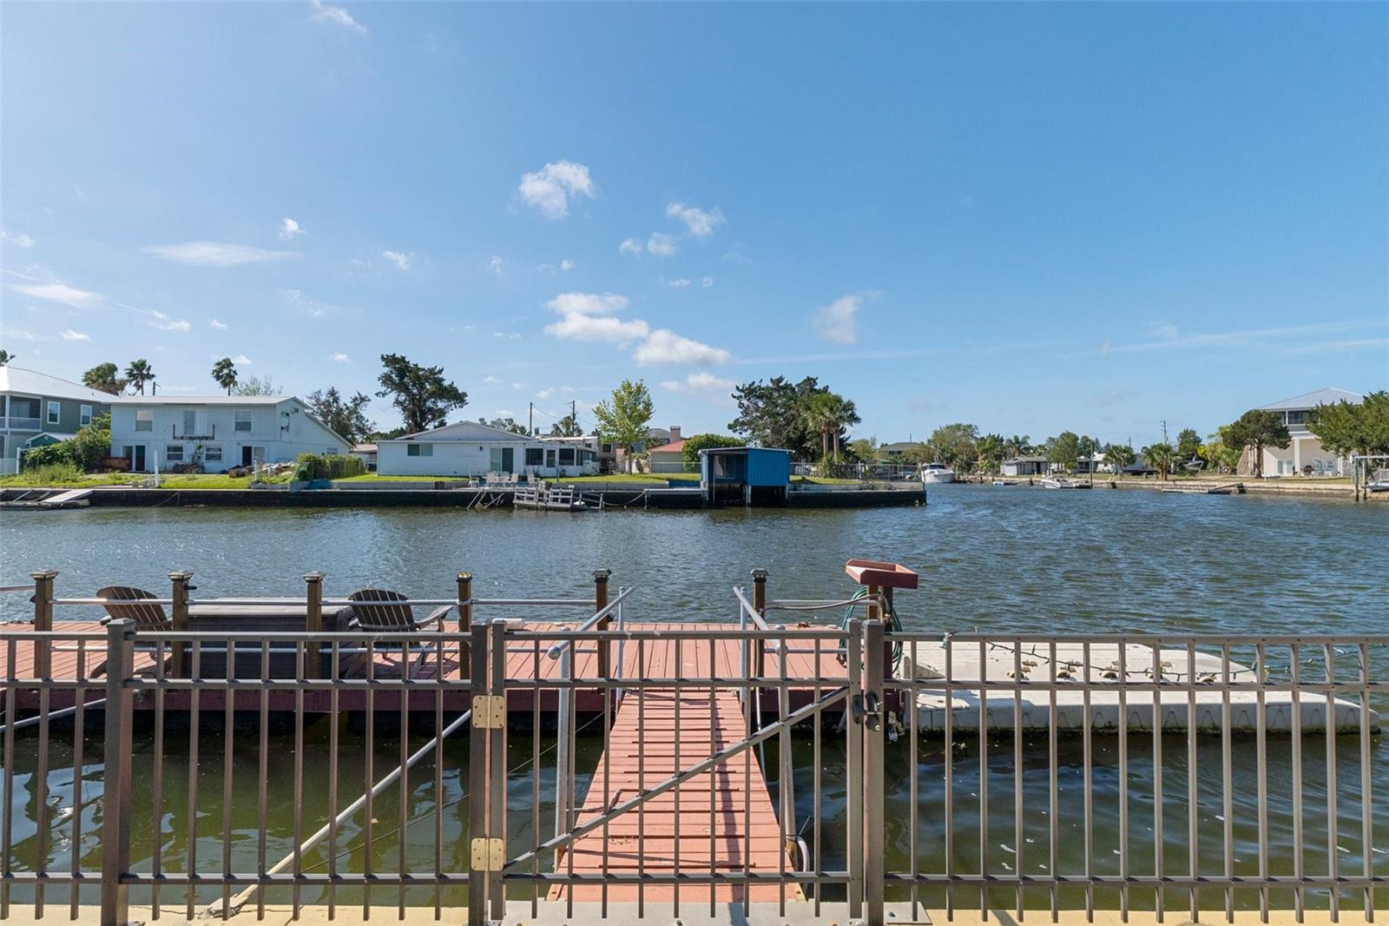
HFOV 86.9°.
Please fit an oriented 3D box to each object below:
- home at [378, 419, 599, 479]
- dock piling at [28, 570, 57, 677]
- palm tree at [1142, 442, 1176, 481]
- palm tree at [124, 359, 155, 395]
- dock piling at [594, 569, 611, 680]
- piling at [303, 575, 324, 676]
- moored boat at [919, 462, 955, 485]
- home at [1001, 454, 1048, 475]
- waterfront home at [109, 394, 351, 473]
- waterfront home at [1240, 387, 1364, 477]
[{"bbox_3d":[-16.200,-1.100,61.800,15.500,4.350,12.500,0,0,0],"label":"home"},{"bbox_3d":[-5.460,1.370,6.150,0.130,0.950,0.130,0,0,0],"label":"dock piling"},{"bbox_3d":[48.300,-0.100,76.000,3.400,4.100,3.300,0,0,0],"label":"palm tree"},{"bbox_3d":[-65.000,-5.700,86.000,3.100,13.000,3.100,0,0,0],"label":"palm tree"},{"bbox_3d":[-0.764,1.400,6.100,0.120,1.020,0.120,0,0,0],"label":"dock piling"},{"bbox_3d":[-3.170,1.410,6.100,0.120,0.990,0.120,0,0,0],"label":"piling"},{"bbox_3d":[31.800,1.360,96.000,2.500,2.900,6.400,0,-1,-25],"label":"moored boat"},{"bbox_3d":[52.000,0.380,115.000,6.000,3.300,6.200,0,0,6],"label":"home"},{"bbox_3d":[-39.050,-2.360,62.800,12.900,6.200,12.000,0,0,0],"label":"waterfront home"},{"bbox_3d":[71.500,-3.600,83.000,14.500,10.000,13.000,0,0,32],"label":"waterfront home"}]

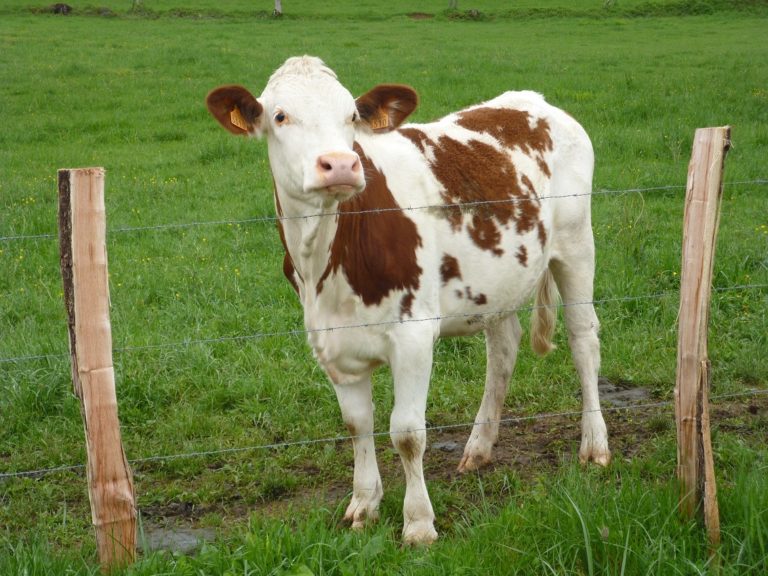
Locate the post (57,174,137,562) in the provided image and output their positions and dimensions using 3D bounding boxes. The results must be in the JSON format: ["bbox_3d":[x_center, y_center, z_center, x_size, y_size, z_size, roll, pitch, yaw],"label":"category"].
[{"bbox_3d":[-0.769,0.236,4.188,0.140,1.116,0.110,-3,12,-5],"label":"post"}]

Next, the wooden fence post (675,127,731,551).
[{"bbox_3d":[0.891,0.153,4.340,0.125,1.203,0.100,-2,12,-5],"label":"wooden fence post"}]

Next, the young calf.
[{"bbox_3d":[0.171,-0.044,4.984,0.540,1.390,1.380,9,14,37],"label":"young calf"}]

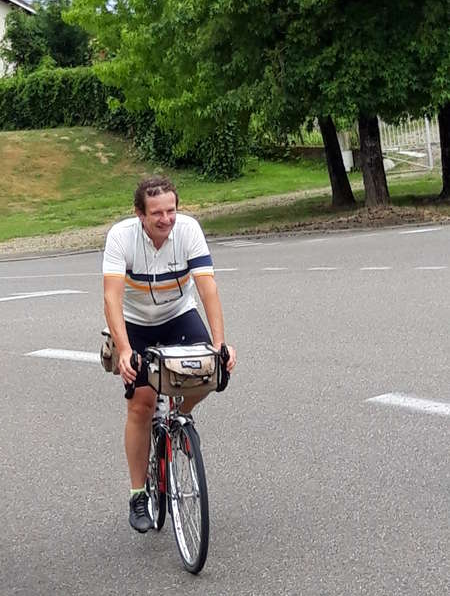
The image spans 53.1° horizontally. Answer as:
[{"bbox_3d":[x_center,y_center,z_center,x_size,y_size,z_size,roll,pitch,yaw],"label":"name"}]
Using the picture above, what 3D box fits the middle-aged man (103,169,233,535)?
[{"bbox_3d":[-0.262,0.295,2.080,0.560,1.660,0.800,-7,11,-15],"label":"middle-aged man"}]

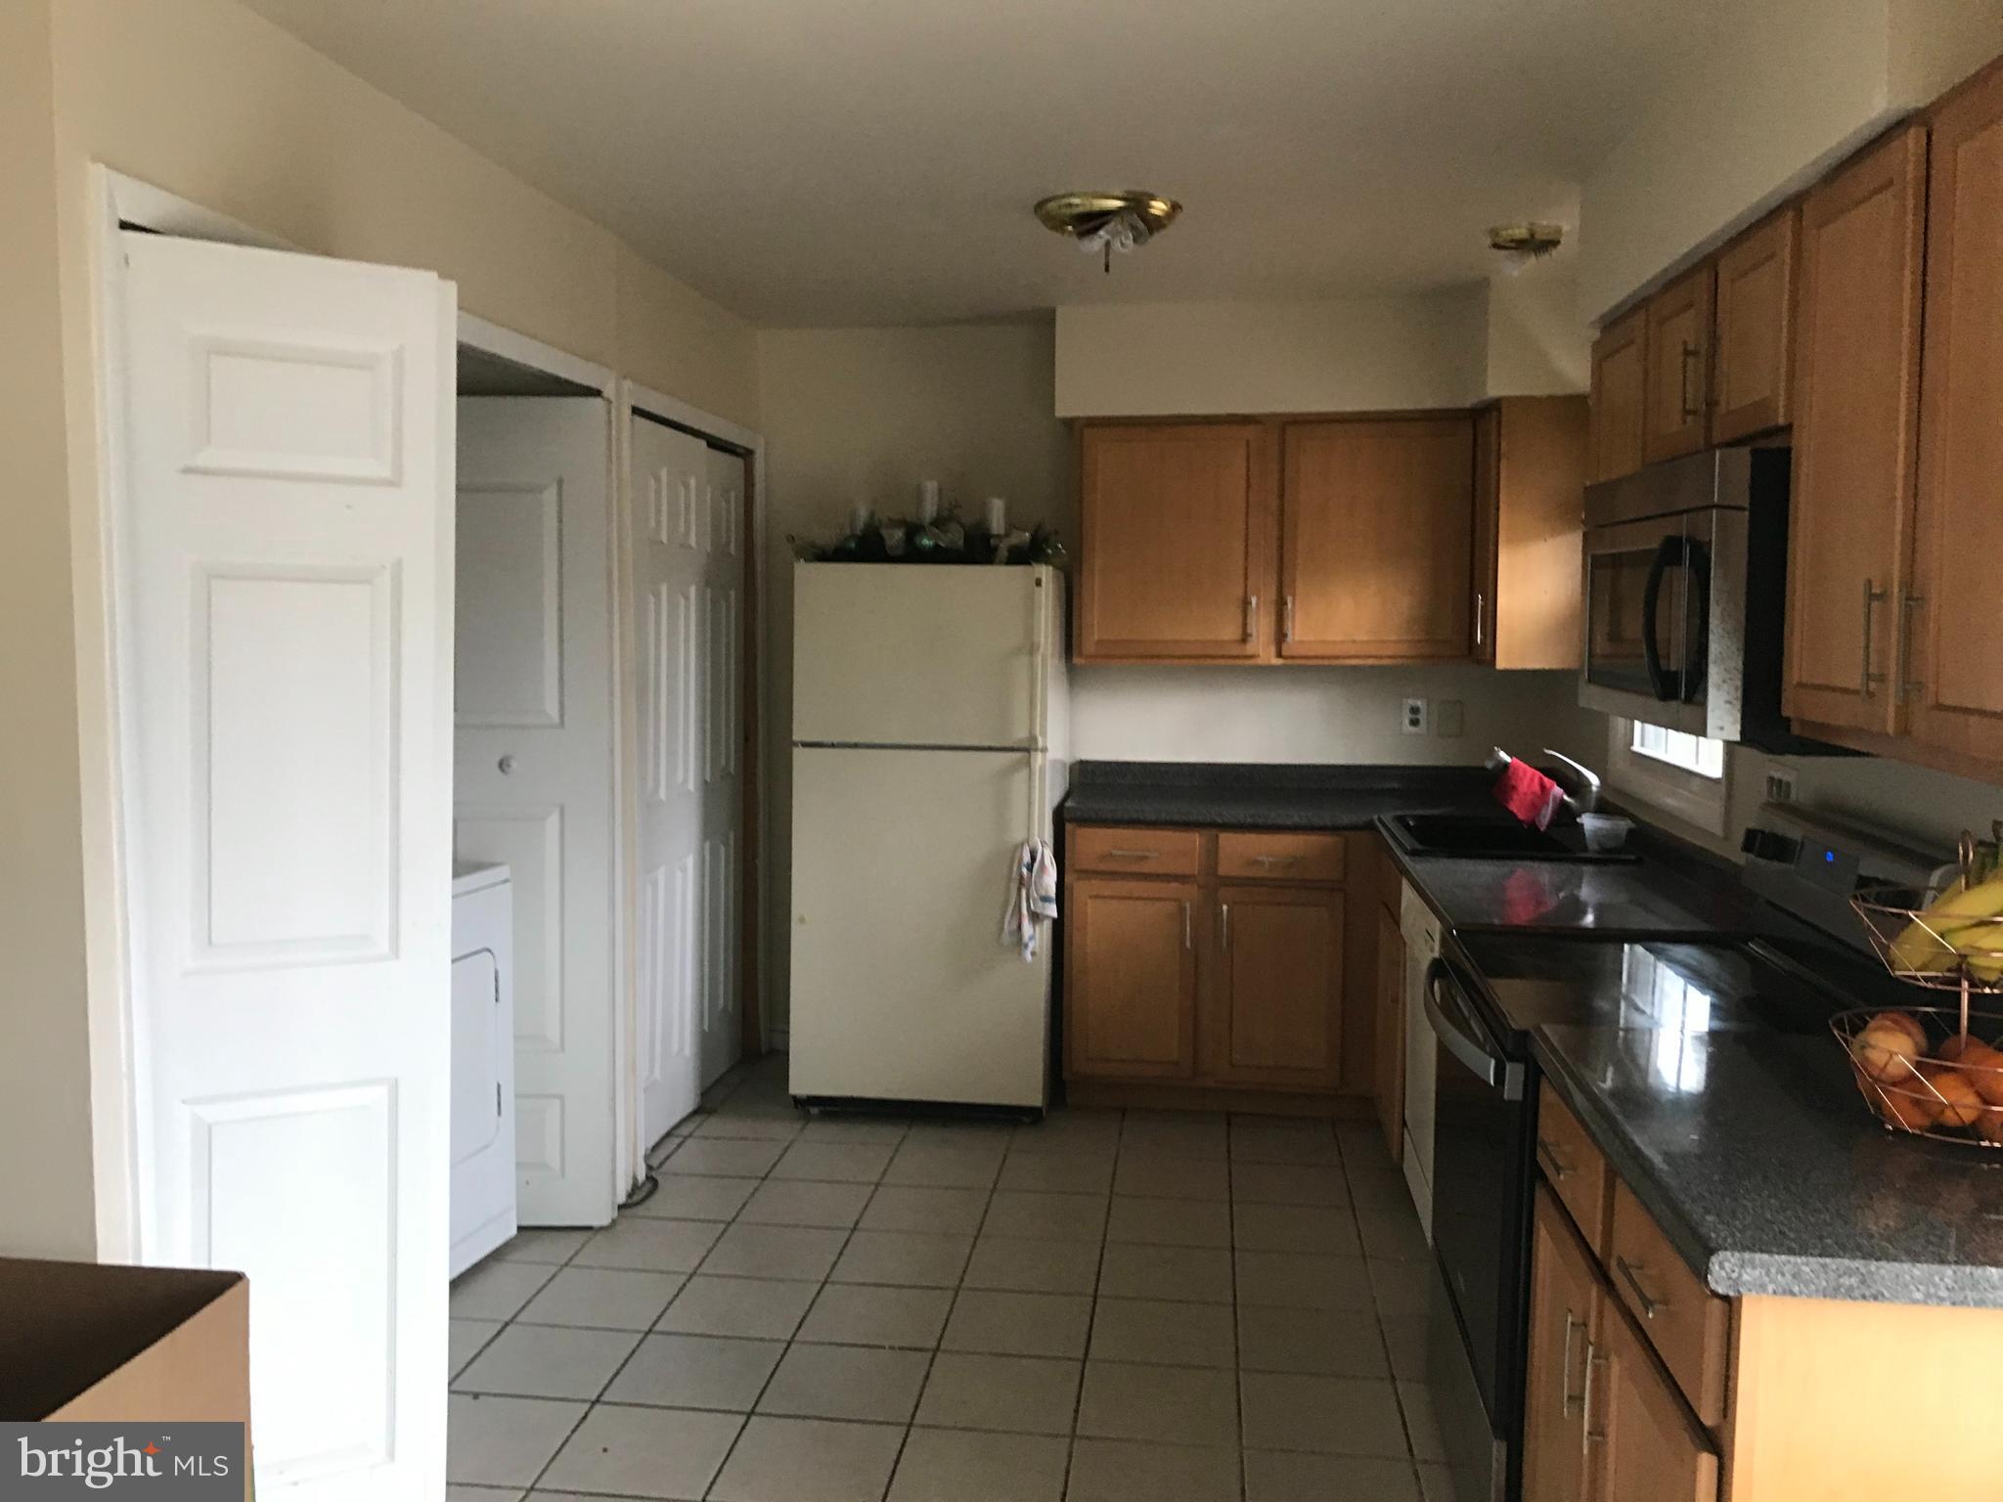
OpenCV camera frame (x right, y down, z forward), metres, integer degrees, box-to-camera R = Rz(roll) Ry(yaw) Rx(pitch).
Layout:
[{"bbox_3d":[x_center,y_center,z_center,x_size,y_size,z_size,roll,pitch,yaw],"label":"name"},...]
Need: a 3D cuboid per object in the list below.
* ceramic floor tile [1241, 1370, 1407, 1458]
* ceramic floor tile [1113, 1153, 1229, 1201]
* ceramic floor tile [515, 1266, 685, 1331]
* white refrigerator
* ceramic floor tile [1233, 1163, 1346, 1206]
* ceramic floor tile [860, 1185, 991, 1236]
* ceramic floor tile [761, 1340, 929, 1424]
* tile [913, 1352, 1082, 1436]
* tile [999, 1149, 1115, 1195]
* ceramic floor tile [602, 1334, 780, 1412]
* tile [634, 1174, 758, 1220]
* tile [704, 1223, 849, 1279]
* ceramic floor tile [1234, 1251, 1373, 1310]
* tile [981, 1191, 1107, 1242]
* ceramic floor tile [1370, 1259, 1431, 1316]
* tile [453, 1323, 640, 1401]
[{"bbox_3d":[0.610,1.262,3.082,0.302,0.010,0.302,1,5,7],"label":"ceramic floor tile"},{"bbox_3d":[0.453,1.144,4.311,0.300,0.012,0.300,1,5,7],"label":"ceramic floor tile"},{"bbox_3d":[-0.871,1.209,3.570,0.302,0.010,0.302,1,5,7],"label":"ceramic floor tile"},{"bbox_3d":[-0.199,0.254,5.017,0.749,1.640,0.720,1,5,7],"label":"white refrigerator"},{"bbox_3d":[0.759,1.152,4.292,0.302,0.010,0.302,1,5,7],"label":"ceramic floor tile"},{"bbox_3d":[-0.189,1.167,4.103,0.300,0.012,0.300,1,5,7],"label":"ceramic floor tile"},{"bbox_3d":[-0.302,1.243,3.179,0.300,0.012,0.300,1,5,7],"label":"ceramic floor tile"},{"bbox_3d":[0.003,1.252,3.156,0.302,0.010,0.302,1,5,7],"label":"tile"},{"bbox_3d":[0.152,1.160,4.428,0.304,0.010,0.304,1,5,7],"label":"tile"},{"bbox_3d":[-0.606,1.244,3.233,0.300,0.012,0.300,1,5,7],"label":"ceramic floor tile"},{"bbox_3d":[-0.795,1.150,4.158,0.300,0.012,0.300,1,5,7],"label":"tile"},{"bbox_3d":[-0.530,1.183,3.819,0.300,0.012,0.300,1,5,7],"label":"tile"},{"bbox_3d":[0.692,1.227,3.741,0.304,0.010,0.304,1,5,7],"label":"ceramic floor tile"},{"bbox_3d":[0.115,1.169,4.064,0.302,0.010,0.302,1,5,7],"label":"tile"},{"bbox_3d":[0.988,1.215,3.651,0.300,0.012,0.300,1,5,7],"label":"ceramic floor tile"},{"bbox_3d":[-0.909,1.236,3.267,0.302,0.010,0.302,1,5,7],"label":"tile"}]

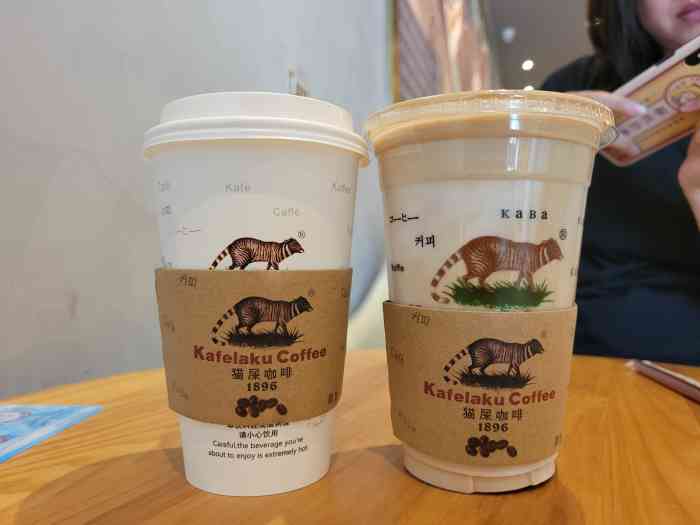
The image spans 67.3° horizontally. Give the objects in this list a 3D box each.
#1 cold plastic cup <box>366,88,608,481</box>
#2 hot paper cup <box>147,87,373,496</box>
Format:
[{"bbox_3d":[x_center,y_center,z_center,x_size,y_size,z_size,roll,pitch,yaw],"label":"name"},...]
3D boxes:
[{"bbox_3d":[0.058,0.014,0.236,0.102,0.151,0.102,1,2,0],"label":"cold plastic cup"},{"bbox_3d":[-0.039,0.013,0.229,0.093,0.150,0.093,1,2,0],"label":"hot paper cup"}]

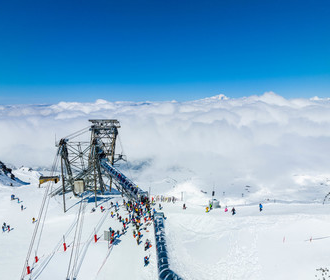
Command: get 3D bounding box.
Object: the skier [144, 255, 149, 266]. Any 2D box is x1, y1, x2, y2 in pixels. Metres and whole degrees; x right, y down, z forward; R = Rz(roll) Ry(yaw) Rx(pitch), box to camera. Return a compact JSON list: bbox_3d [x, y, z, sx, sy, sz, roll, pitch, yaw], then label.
[{"bbox_3d":[-3.580,23.350,50.000,0.700,1.750,1.100,2,9,17],"label":"skier"}]

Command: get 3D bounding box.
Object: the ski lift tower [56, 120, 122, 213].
[{"bbox_3d":[-22.400,6.730,80.950,11.500,25.500,17.000,2,9,14],"label":"ski lift tower"}]

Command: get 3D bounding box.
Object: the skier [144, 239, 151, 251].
[{"bbox_3d":[-3.720,22.500,55.200,0.750,1.750,1.100,2,9,17],"label":"skier"}]

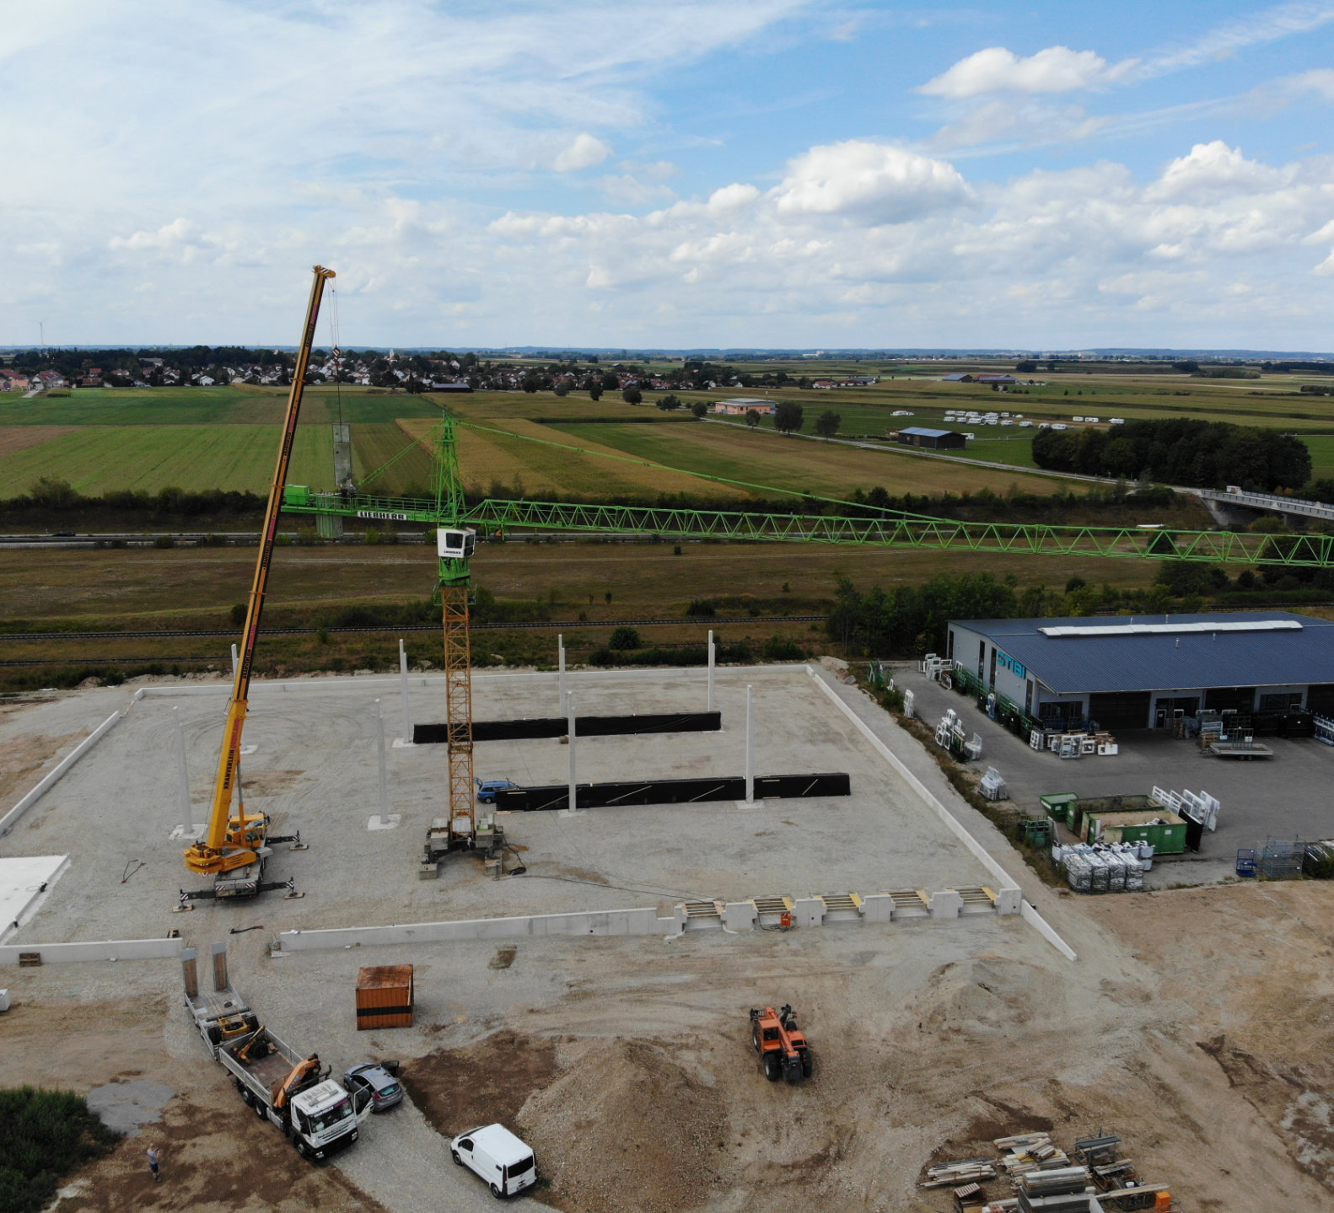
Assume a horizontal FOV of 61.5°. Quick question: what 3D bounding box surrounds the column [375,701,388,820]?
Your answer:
[{"bbox_3d":[-22.617,12.350,89.346,0.530,10.200,0.530,-2,13,-7],"label":"column"}]

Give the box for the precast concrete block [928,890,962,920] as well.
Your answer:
[{"bbox_3d":[19.204,20.723,77.783,2.499,1.924,0.350,-1,13,-7],"label":"precast concrete block"}]

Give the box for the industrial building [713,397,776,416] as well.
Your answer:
[{"bbox_3d":[46.670,-117.430,659.860,34.000,8.000,24.000,2,13,8],"label":"industrial building"}]

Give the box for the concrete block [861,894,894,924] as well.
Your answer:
[{"bbox_3d":[14.392,20.832,77.169,2.467,1.882,0.350,-1,13,-7],"label":"concrete block"}]

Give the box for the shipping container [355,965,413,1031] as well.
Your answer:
[{"bbox_3d":[-16.217,22.503,64.774,2.990,2.600,2.400,-2,13,-7],"label":"shipping container"}]

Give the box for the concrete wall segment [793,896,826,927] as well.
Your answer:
[{"bbox_3d":[9.664,20.944,76.675,2.378,1.900,0.350,-1,13,-7],"label":"concrete wall segment"}]

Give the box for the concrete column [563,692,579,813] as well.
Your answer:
[{"bbox_3d":[-7.654,11.940,91.299,0.530,10.200,0.530,-2,13,-7],"label":"concrete column"}]

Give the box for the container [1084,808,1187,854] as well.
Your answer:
[{"bbox_3d":[36.165,17.561,86.516,6.700,2.390,2.450,-2,13,-9],"label":"container"}]

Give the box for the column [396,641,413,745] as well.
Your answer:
[{"bbox_3d":[-25.096,8.196,107.468,0.530,10.200,0.530,-2,13,-7],"label":"column"}]

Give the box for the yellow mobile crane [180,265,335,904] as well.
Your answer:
[{"bbox_3d":[-28.711,-2.073,79.013,13.260,42.900,12.600,-4,13,-16],"label":"yellow mobile crane"}]

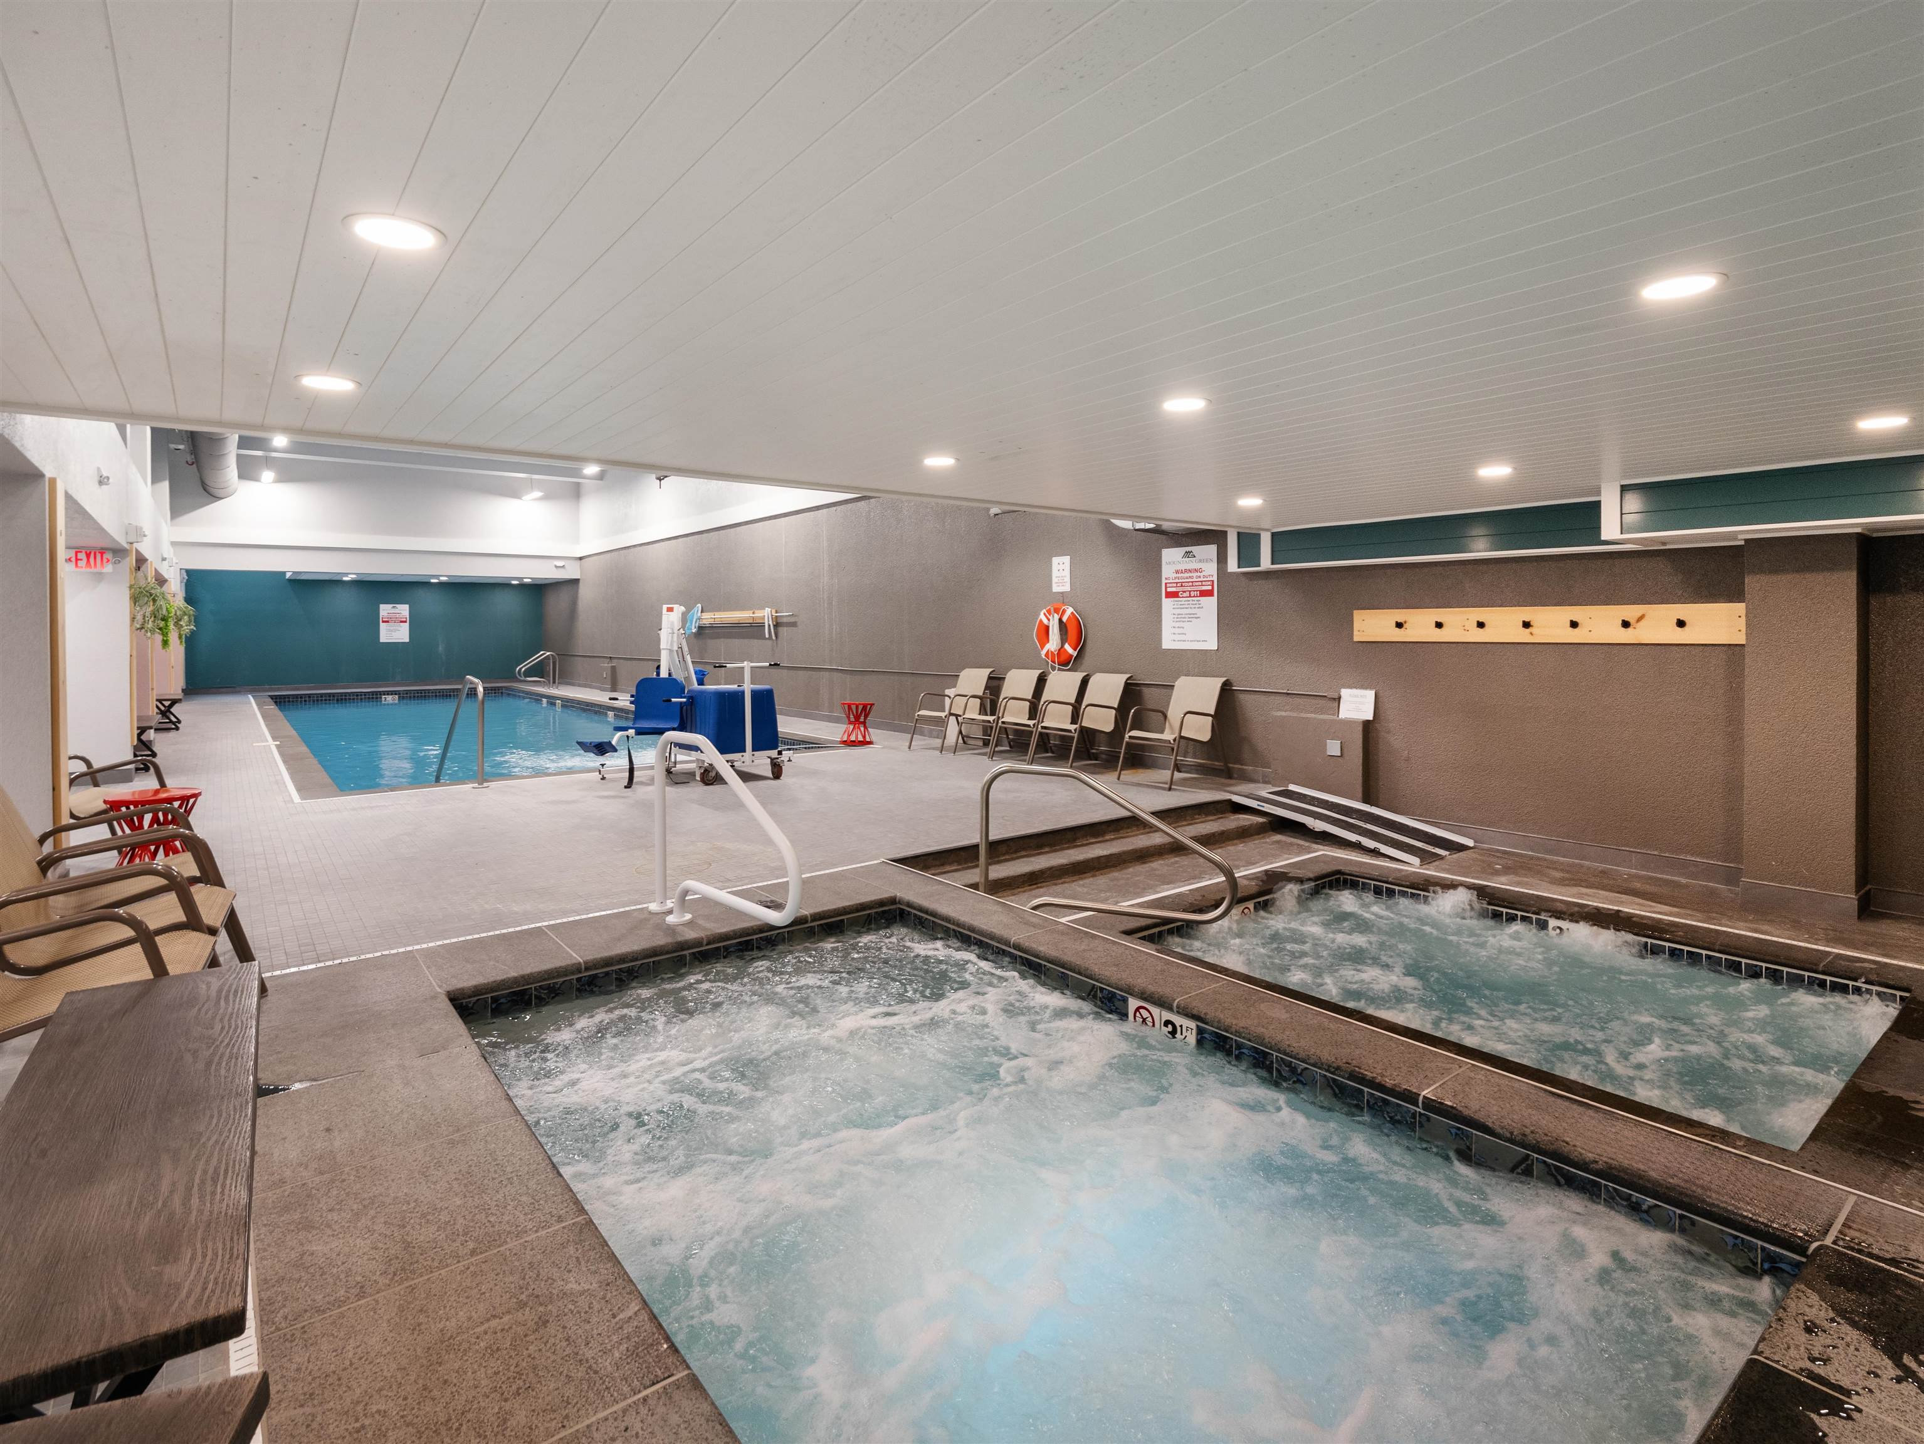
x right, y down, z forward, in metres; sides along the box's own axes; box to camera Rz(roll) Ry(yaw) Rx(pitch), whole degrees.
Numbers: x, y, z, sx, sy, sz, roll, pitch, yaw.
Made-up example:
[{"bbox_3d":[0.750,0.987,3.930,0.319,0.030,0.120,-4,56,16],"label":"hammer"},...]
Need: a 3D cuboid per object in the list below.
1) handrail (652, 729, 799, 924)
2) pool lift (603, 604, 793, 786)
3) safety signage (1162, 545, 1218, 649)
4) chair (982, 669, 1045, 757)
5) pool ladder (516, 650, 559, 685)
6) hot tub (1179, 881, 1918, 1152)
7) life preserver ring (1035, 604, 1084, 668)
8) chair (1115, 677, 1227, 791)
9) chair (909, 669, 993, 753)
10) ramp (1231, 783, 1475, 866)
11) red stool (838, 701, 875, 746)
[{"bbox_3d":[-1.048,0.498,3.755,0.102,0.839,1.146,-4,6,-41],"label":"handrail"},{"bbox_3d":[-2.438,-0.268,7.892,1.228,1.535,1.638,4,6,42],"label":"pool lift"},{"bbox_3d":[2.013,-1.092,7.861,0.020,0.914,0.599,-4,6,-40],"label":"safety signage"},{"bbox_3d":[0.394,-0.102,9.242,0.778,0.860,0.578,-4,6,-40],"label":"chair"},{"bbox_3d":[-9.616,-1.129,19.962,0.819,0.880,0.532,-4,6,-40],"label":"pool ladder"},{"bbox_3d":[2.365,1.352,4.002,1.873,0.594,2.385,-4,5,-38],"label":"hot tub"},{"bbox_3d":[0.989,-0.883,9.008,0.113,0.624,0.624,-4,6,-40],"label":"life preserver ring"},{"bbox_3d":[1.786,0.061,7.553,0.778,0.860,0.578,-4,6,-40],"label":"chair"},{"bbox_3d":[-0.095,-0.141,9.669,0.778,0.860,0.578,-4,6,-40],"label":"chair"},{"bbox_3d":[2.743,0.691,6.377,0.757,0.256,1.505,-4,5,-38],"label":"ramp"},{"bbox_3d":[-1.193,0.013,10.083,0.384,0.486,0.384,0,4,0],"label":"red stool"}]

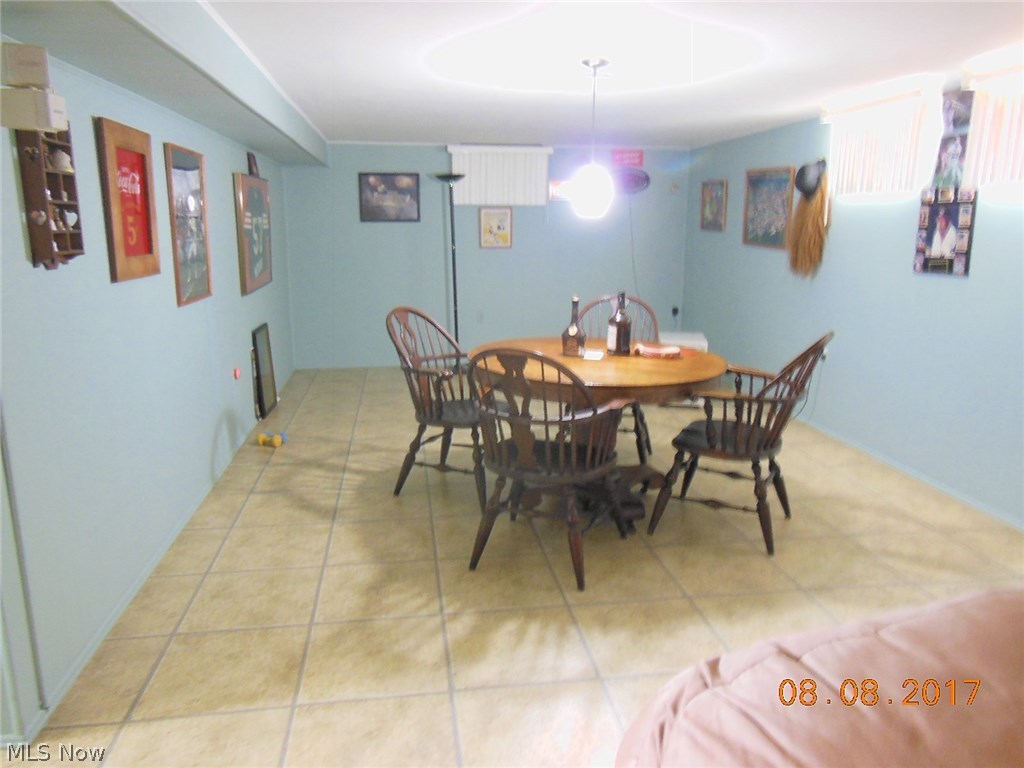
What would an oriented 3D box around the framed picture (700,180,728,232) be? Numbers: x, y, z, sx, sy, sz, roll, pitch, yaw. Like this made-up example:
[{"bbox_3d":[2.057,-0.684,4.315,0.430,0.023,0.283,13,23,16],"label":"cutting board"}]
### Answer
[{"bbox_3d":[1.822,-1.610,6.678,0.030,0.440,0.485,-2,13,-8],"label":"framed picture"}]

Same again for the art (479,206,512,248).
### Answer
[{"bbox_3d":[-0.156,-1.522,7.215,0.320,0.385,0.025,-2,12,-9],"label":"art"}]

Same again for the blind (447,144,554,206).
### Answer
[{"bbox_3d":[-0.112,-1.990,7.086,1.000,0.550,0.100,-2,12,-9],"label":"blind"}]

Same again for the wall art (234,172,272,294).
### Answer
[{"bbox_3d":[-1.785,-1.046,5.155,0.045,0.760,1.000,-2,12,-9],"label":"wall art"}]

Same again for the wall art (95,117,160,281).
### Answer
[{"bbox_3d":[-1.425,-0.676,2.759,0.034,0.544,0.460,-2,13,-8],"label":"wall art"}]

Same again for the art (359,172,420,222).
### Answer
[{"bbox_3d":[-1.118,-1.707,6.781,0.549,0.440,0.027,-2,13,-8],"label":"art"}]

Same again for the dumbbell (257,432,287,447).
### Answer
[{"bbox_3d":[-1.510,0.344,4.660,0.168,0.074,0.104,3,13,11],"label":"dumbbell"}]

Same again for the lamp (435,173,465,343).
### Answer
[{"bbox_3d":[-0.568,-1.043,7.090,0.275,1.840,0.275,-2,12,-9],"label":"lamp"}]

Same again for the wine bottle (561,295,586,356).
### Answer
[{"bbox_3d":[0.314,-0.295,3.716,0.112,0.298,0.112,1,12,5],"label":"wine bottle"}]

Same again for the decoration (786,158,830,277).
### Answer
[{"bbox_3d":[1.984,-1.106,4.971,0.188,0.762,0.247,-2,13,-8],"label":"decoration"}]

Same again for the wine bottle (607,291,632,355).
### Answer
[{"bbox_3d":[0.540,-0.309,3.705,0.114,0.307,0.114,3,13,11],"label":"wine bottle"}]

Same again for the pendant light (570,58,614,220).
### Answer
[{"bbox_3d":[0.365,-1.095,3.357,0.198,0.683,0.198,-2,13,-8],"label":"pendant light"}]

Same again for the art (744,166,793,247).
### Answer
[{"bbox_3d":[2.036,-1.393,5.885,0.030,0.605,0.740,-2,12,-9],"label":"art"}]

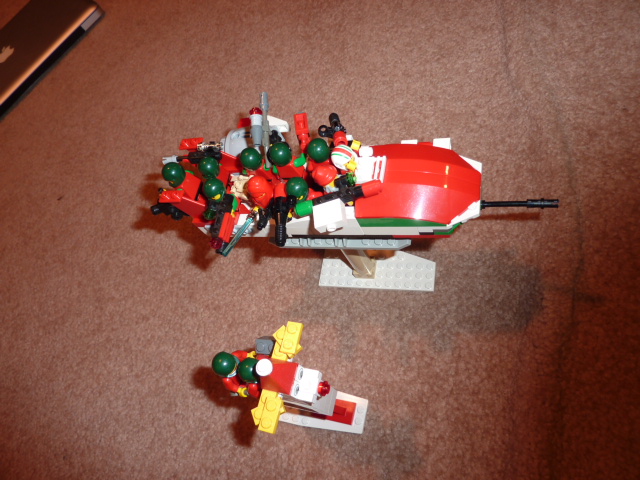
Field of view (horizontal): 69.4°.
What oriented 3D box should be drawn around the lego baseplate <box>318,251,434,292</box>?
[{"bbox_3d":[0.048,0.018,0.386,0.096,0.005,0.048,0,63,23],"label":"lego baseplate"}]

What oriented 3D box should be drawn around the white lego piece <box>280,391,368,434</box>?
[{"bbox_3d":[0.000,0.125,0.345,0.072,0.005,0.032,3,64,24],"label":"white lego piece"}]

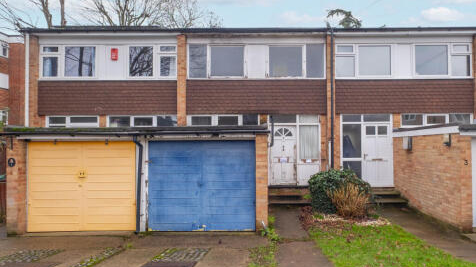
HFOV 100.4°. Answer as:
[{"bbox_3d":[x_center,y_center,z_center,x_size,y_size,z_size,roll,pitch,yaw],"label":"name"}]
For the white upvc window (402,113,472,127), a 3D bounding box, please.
[{"bbox_3d":[6.183,-0.397,6.195,2.255,0.447,0.090,0,0,0],"label":"white upvc window"}]

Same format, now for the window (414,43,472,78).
[{"bbox_3d":[6.621,-2.338,6.445,1.895,1.113,0.090,0,-1,0],"label":"window"}]

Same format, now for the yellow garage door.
[{"bbox_3d":[-3.505,1.205,4.505,2.434,2.036,0.070,0,-1,0],"label":"yellow garage door"}]

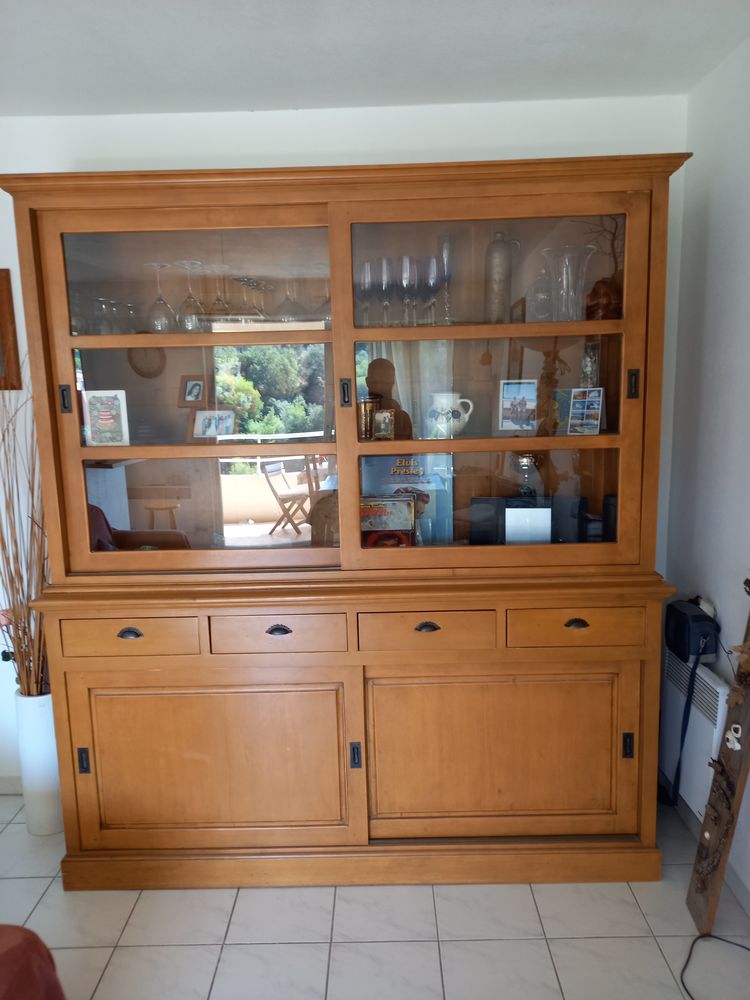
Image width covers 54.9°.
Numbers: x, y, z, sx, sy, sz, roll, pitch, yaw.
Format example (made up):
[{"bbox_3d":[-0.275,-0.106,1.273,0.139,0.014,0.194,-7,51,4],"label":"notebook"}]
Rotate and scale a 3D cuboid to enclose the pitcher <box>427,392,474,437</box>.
[{"bbox_3d":[0.238,-0.265,2.290,0.147,0.145,0.128,-2,9,-5],"label":"pitcher"}]

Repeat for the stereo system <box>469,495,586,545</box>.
[{"bbox_3d":[0.489,0.088,2.330,0.342,0.172,0.200,-1,9,0],"label":"stereo system"}]

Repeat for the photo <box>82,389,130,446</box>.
[{"bbox_3d":[-0.848,-0.255,2.288,0.133,0.184,0.030,-2,1,-3],"label":"photo"}]

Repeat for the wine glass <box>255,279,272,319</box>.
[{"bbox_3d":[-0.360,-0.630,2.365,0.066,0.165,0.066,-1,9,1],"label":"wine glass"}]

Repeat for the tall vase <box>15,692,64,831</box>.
[{"bbox_3d":[-1.188,0.931,2.622,0.168,0.517,0.168,-1,9,0],"label":"tall vase"}]

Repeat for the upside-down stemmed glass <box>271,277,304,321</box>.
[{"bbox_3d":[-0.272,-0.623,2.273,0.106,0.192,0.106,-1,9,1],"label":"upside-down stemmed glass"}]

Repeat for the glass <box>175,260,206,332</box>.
[{"bbox_3d":[-0.555,-0.605,2.180,0.089,0.211,0.089,-1,8,1],"label":"glass"}]

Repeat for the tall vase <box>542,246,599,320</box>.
[{"bbox_3d":[0.600,-0.652,2.223,0.172,0.235,0.172,-1,8,1],"label":"tall vase"}]

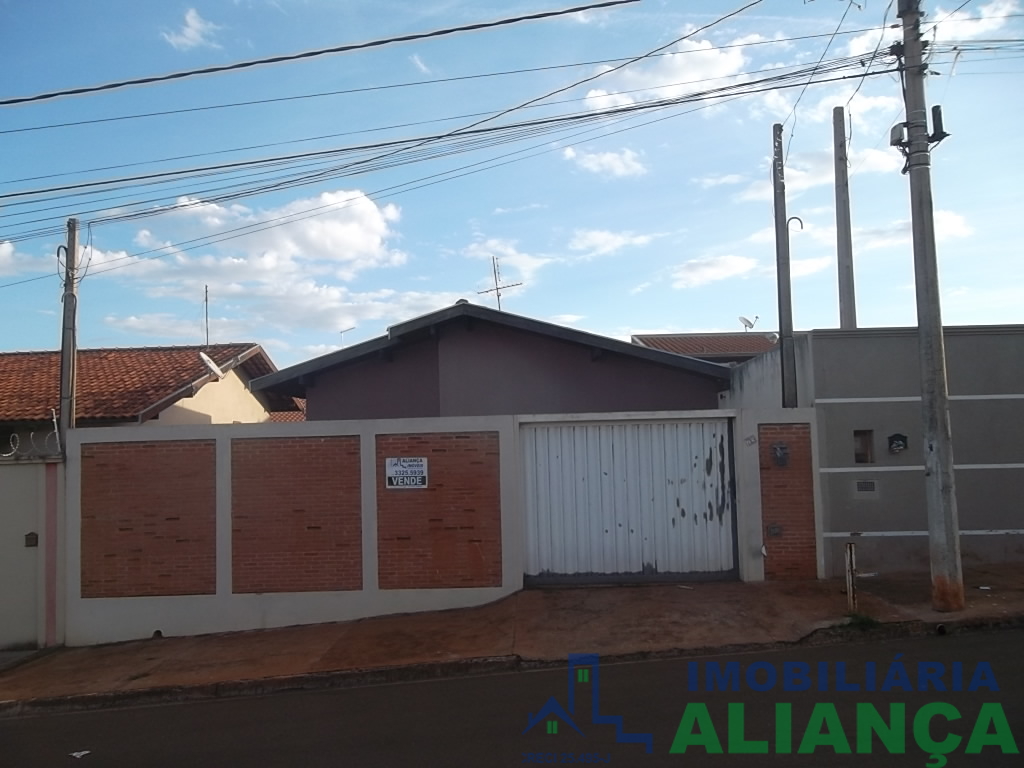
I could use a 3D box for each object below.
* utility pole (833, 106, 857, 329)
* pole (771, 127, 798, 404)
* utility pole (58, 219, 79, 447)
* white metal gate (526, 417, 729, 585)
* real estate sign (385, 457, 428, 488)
[{"bbox_3d":[4.879,-0.715,11.578,0.280,6.751,0.240,-1,-4,1],"label":"utility pole"},{"bbox_3d":[3.959,-0.548,11.487,0.240,6.520,0.230,-2,-4,1],"label":"pole"},{"bbox_3d":[-6.545,0.617,11.752,0.240,6.200,0.230,-1,-4,1],"label":"utility pole"},{"bbox_3d":[1.647,1.649,11.269,2.993,2.259,0.080,-2,-4,1],"label":"white metal gate"},{"bbox_3d":[-1.474,1.255,11.235,0.581,0.430,0.020,-2,-4,1],"label":"real estate sign"}]

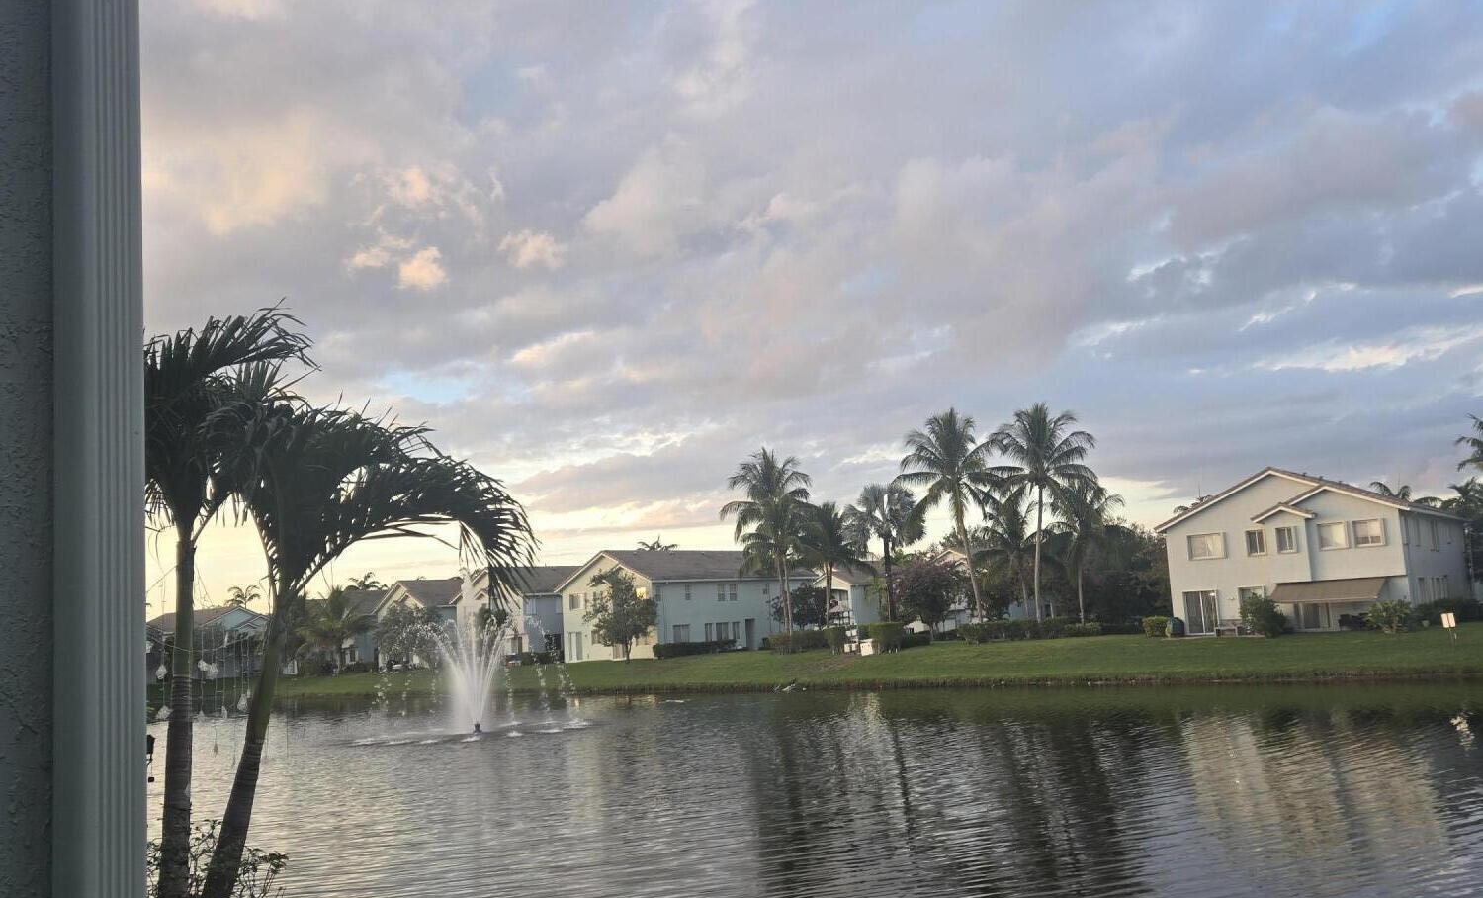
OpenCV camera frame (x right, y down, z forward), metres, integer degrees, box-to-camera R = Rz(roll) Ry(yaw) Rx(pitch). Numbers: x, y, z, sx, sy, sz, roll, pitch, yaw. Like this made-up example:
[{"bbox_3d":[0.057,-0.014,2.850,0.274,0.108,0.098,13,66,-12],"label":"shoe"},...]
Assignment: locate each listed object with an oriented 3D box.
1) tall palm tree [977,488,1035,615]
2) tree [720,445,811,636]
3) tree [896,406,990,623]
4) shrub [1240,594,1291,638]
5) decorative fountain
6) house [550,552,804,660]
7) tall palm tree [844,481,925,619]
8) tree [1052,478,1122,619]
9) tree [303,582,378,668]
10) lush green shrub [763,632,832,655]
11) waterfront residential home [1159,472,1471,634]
[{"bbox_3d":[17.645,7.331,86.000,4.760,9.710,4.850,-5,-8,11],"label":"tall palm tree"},{"bbox_3d":[1.787,7.093,95.000,6.460,14.520,6.590,-4,-8,1],"label":"tree"},{"bbox_3d":[12.871,4.676,82.000,6.200,14.100,6.200,-3,-8,0],"label":"tree"},{"bbox_3d":[26.705,8.547,67.000,2.550,2.210,2.300,-7,-8,21],"label":"shrub"},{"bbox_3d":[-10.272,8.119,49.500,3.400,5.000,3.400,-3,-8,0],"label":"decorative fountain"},{"bbox_3d":[-4.210,12.240,104.500,16.500,8.200,12.300,4,-10,-42],"label":"house"},{"bbox_3d":[9.841,7.725,90.000,5.500,11.110,5.610,-5,-8,6],"label":"tall palm tree"},{"bbox_3d":[22.173,6.963,84.000,4.650,9.880,4.740,-6,-8,14],"label":"tree"},{"bbox_3d":[-39.130,17.383,128.000,6.930,8.430,7.070,-1,-8,-17],"label":"tree"},{"bbox_3d":[3.741,12.741,86.000,4.600,1.500,2.000,-3,-8,0],"label":"lush green shrub"},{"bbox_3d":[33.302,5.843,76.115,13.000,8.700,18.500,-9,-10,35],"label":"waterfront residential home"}]

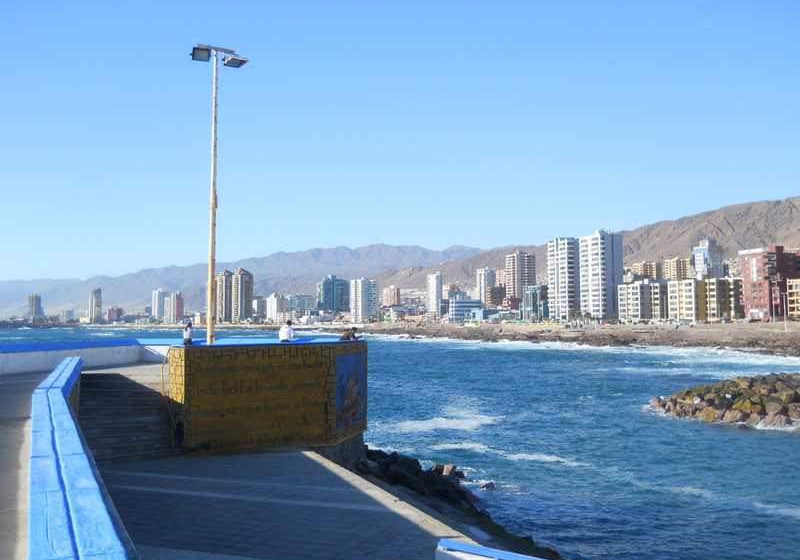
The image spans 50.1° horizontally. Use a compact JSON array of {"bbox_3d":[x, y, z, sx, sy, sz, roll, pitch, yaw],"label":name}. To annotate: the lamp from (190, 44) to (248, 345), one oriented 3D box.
[{"bbox_3d":[-5.170,-2.000,24.100,1.550,9.400,0.550,2,-4,-35],"label":"lamp"}]

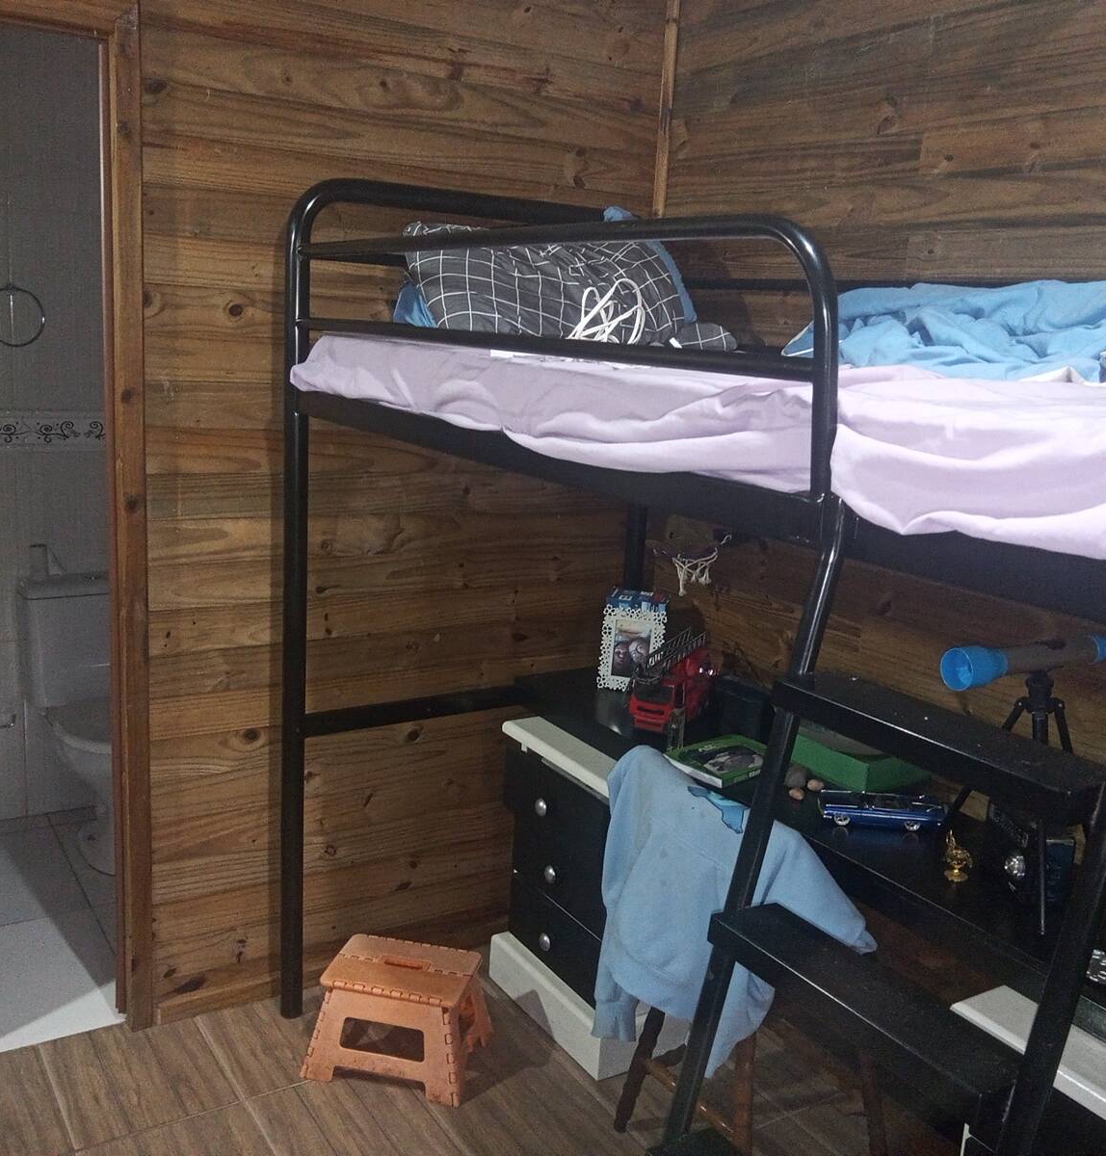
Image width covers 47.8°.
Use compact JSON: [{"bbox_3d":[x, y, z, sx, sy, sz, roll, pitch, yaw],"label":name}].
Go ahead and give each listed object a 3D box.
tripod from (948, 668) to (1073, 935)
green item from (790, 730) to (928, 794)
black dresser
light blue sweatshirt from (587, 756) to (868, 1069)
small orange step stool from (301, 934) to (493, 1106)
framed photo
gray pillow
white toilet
[{"bbox_3d":[0.782,0.328,2.092,0.260,0.355,0.310,-4,14,-31],"label":"tripod"},{"bbox_3d":[0.603,0.368,2.544,0.120,0.070,0.330,-4,14,-31],"label":"green item"},{"bbox_3d":[0.199,0.663,2.923,0.430,0.580,0.450,-4,14,-31],"label":"black dresser"},{"bbox_3d":[0.261,0.620,2.143,0.230,0.550,0.600,-4,14,-31],"label":"light blue sweatshirt"},{"bbox_3d":[-0.327,0.936,2.688,0.350,0.214,0.260,6,12,11],"label":"small orange step stool"},{"bbox_3d":[0.194,0.172,3.036,0.155,0.210,0.035,7,2,17],"label":"framed photo"},{"bbox_3d":[0.002,-0.594,2.588,0.660,0.230,0.330,-4,14,-31],"label":"gray pillow"},{"bbox_3d":[-1.261,0.409,3.572,0.390,0.780,0.640,-4,14,-31],"label":"white toilet"}]

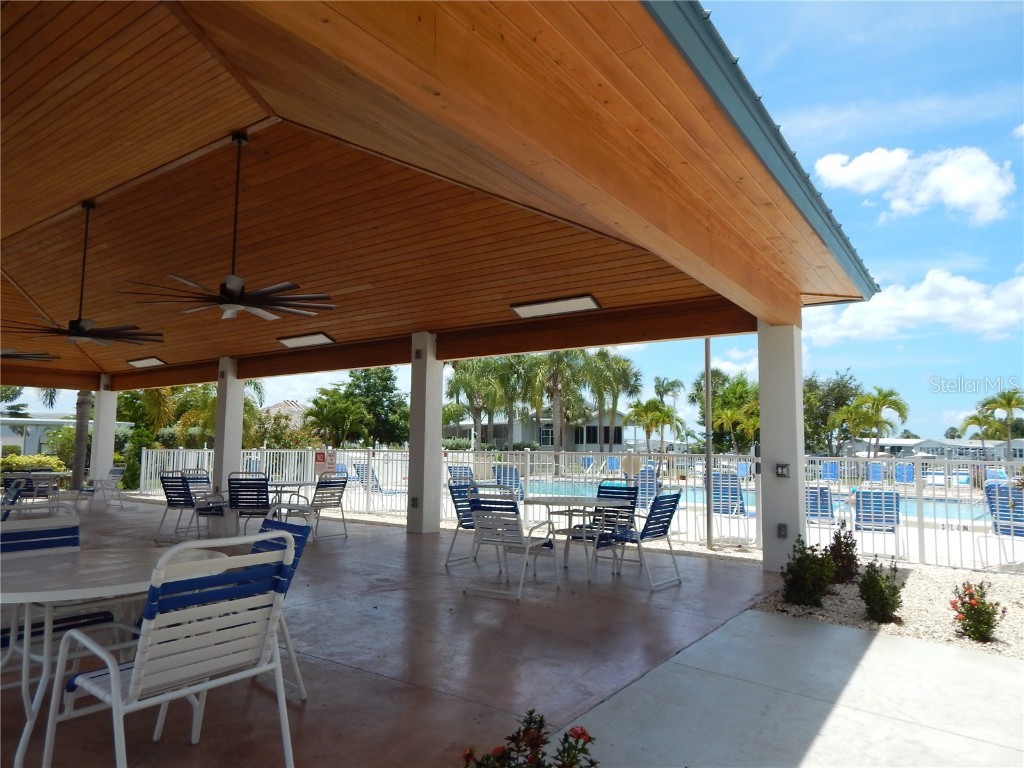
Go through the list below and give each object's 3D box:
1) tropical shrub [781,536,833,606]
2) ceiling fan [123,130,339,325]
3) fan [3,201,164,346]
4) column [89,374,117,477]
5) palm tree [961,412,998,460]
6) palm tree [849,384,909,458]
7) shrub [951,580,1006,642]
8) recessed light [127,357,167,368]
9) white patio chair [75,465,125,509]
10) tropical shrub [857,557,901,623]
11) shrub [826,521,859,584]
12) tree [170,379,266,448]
[{"bbox_3d":[2.460,1.554,5.394,0.420,0.570,0.420,-2,-6,24],"label":"tropical shrub"},{"bbox_3d":[-2.798,-1.654,6.569,1.971,1.869,1.971,-3,-7,35],"label":"ceiling fan"},{"bbox_3d":[-5.683,-1.492,8.624,1.971,1.905,1.971,-3,-7,35],"label":"fan"},{"bbox_3d":[-9.937,1.260,15.854,0.361,2.945,0.361,-3,-7,34],"label":"column"},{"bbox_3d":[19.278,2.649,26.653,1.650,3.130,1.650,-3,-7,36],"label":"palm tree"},{"bbox_3d":[16.296,2.234,28.617,2.450,4.267,2.450,-2,-6,29],"label":"palm tree"},{"bbox_3d":[3.299,1.592,4.589,0.352,0.403,0.352,-3,-7,35],"label":"shrub"},{"bbox_3d":[-8.137,-0.465,14.503,1.240,0.050,0.330,-3,-27,35],"label":"recessed light"},{"bbox_3d":[-8.048,1.975,12.722,0.580,0.900,0.660,-3,-6,35],"label":"white patio chair"},{"bbox_3d":[2.819,1.572,4.959,0.320,0.459,0.320,-3,-6,29],"label":"tropical shrub"},{"bbox_3d":[3.236,1.644,6.416,0.330,0.577,0.330,0,-6,0],"label":"shrub"},{"bbox_3d":[-9.447,1.380,20.834,3.000,3.647,3.000,3,-6,-24],"label":"tree"}]

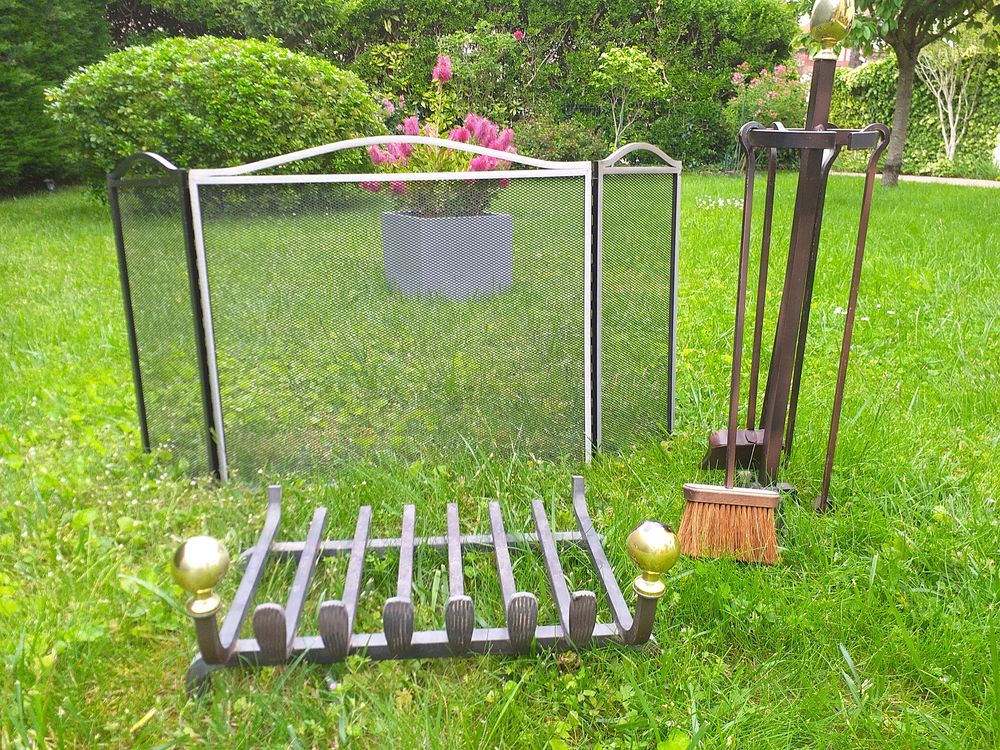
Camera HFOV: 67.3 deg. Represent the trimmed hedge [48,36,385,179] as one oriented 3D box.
[{"bbox_3d":[-2.509,-2.228,6.600,2.800,1.380,2.200,-1,18,0],"label":"trimmed hedge"}]

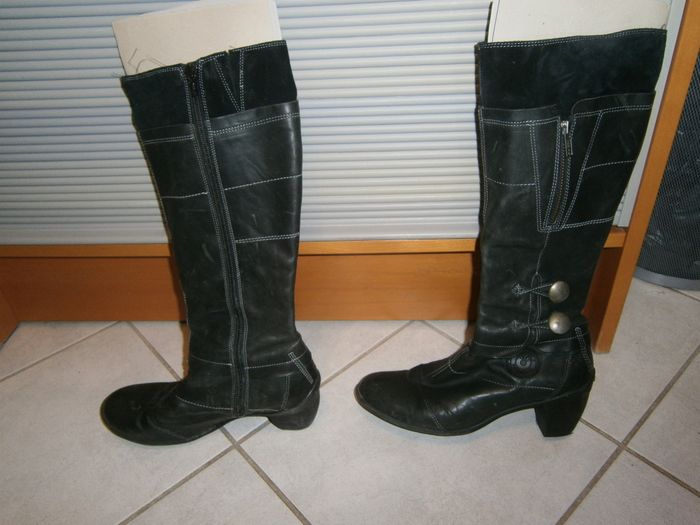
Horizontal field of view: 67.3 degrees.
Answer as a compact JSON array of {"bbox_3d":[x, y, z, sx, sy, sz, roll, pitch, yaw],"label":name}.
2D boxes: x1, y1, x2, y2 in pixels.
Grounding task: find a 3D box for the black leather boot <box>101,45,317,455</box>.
[{"bbox_3d":[-0.178,0.004,0.534,0.270,0.418,0.116,-1,32,3],"label":"black leather boot"}]

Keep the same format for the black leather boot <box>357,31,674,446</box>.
[{"bbox_3d":[0.130,-0.006,0.526,0.264,0.416,0.116,0,32,5],"label":"black leather boot"}]

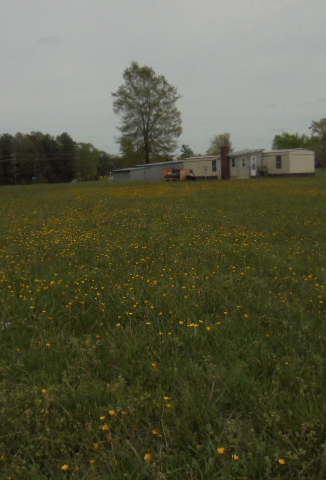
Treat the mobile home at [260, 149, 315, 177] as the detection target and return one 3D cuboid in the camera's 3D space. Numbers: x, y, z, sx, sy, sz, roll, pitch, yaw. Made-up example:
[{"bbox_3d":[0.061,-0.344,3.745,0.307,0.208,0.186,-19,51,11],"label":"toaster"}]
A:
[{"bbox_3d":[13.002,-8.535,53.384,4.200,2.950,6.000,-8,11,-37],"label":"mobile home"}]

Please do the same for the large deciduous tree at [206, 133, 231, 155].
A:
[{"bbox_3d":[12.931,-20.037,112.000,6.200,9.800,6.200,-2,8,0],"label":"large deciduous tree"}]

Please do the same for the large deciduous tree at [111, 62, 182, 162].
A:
[{"bbox_3d":[-2.918,-21.131,85.000,12.200,20.800,12.200,-2,8,0],"label":"large deciduous tree"}]

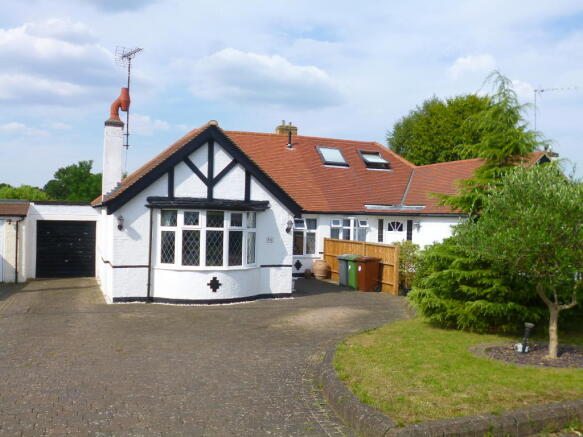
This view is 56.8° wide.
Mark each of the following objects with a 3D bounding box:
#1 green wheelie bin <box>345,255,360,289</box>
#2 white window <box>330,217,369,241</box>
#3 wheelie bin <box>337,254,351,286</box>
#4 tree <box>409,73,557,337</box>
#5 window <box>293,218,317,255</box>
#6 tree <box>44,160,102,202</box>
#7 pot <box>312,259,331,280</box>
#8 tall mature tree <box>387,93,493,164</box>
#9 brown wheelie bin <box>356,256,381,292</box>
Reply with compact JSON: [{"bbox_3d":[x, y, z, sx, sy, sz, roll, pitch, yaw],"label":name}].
[{"bbox_3d":[2.200,1.766,17.870,0.700,1.080,0.580,1,0,-23],"label":"green wheelie bin"},{"bbox_3d":[2.336,0.524,21.700,1.720,1.120,0.150,1,0,-22],"label":"white window"},{"bbox_3d":[1.993,1.760,18.422,0.700,1.080,0.580,1,0,-23],"label":"wheelie bin"},{"bbox_3d":[4.347,-0.367,12.200,3.400,5.700,3.400,1,0,0],"label":"tree"},{"bbox_3d":[0.486,0.719,20.937,1.050,1.420,0.120,1,0,-22],"label":"window"},{"bbox_3d":[-23.252,-2.022,58.000,6.800,8.440,6.500,1,0,0],"label":"tree"},{"bbox_3d":[1.124,1.911,20.565,0.660,0.740,0.660,1,0,0],"label":"pot"},{"bbox_3d":[10.022,-2.943,36.000,7.500,10.690,7.300,1,0,0],"label":"tall mature tree"},{"bbox_3d":[2.411,1.772,17.308,0.700,1.080,0.580,1,0,-23],"label":"brown wheelie bin"}]

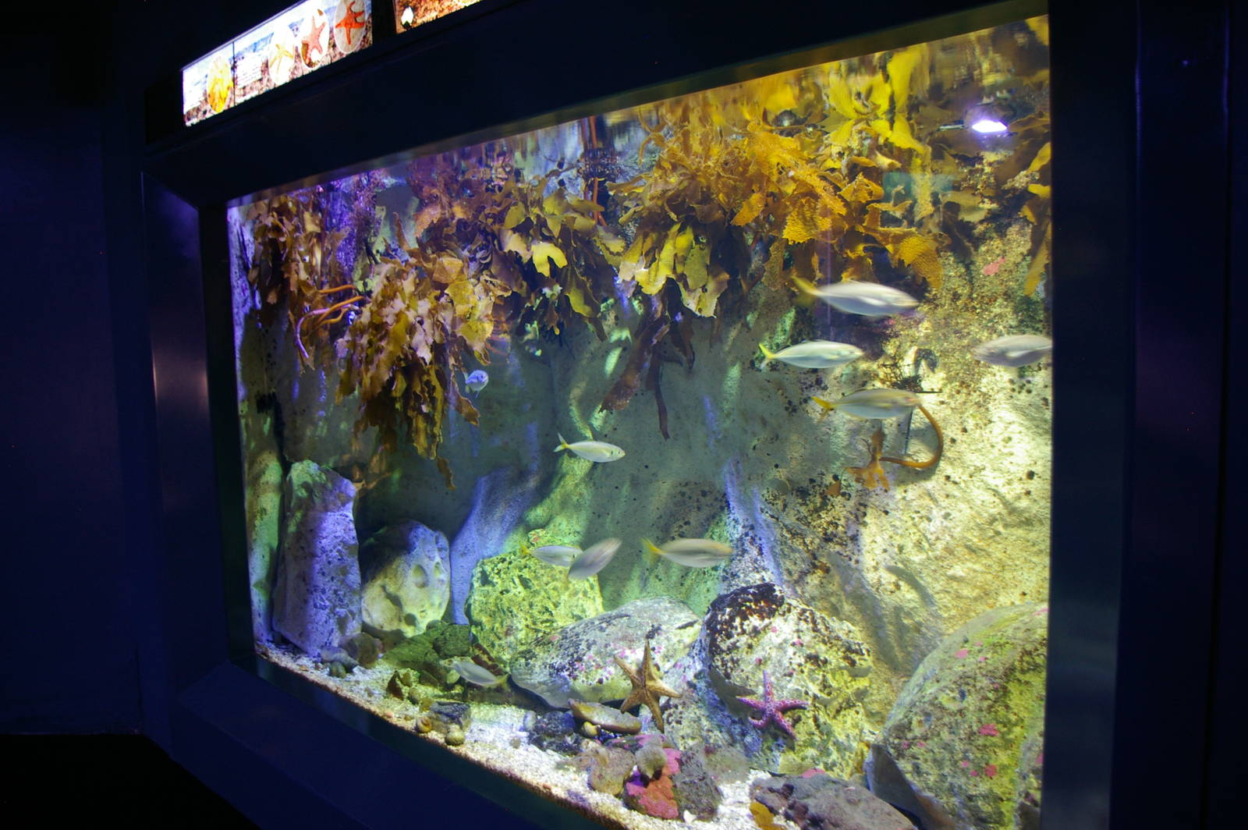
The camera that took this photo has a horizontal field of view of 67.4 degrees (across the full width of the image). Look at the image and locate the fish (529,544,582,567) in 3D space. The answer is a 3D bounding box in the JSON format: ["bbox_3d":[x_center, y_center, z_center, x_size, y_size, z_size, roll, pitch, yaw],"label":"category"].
[{"bbox_3d":[-0.194,0.406,2.720,0.195,0.060,0.030,1,6,28],"label":"fish"}]

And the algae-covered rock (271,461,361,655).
[{"bbox_3d":[-1.087,0.504,3.300,0.293,0.682,0.230,4,7,44],"label":"algae-covered rock"}]

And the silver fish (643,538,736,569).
[{"bbox_3d":[0.151,0.316,2.150,0.225,0.064,0.033,-6,2,28],"label":"silver fish"}]

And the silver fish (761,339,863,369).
[{"bbox_3d":[0.431,-0.139,2.150,0.245,0.067,0.033,0,5,28],"label":"silver fish"}]

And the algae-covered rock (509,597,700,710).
[{"bbox_3d":[-0.059,0.700,2.780,0.558,0.270,0.390,-1,5,-1],"label":"algae-covered rock"}]

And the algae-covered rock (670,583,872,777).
[{"bbox_3d":[0.386,0.689,2.480,0.516,0.447,0.438,0,5,9],"label":"algae-covered rock"}]

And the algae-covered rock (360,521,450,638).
[{"bbox_3d":[-0.799,0.599,3.420,0.313,0.402,0.297,-3,5,-14],"label":"algae-covered rock"}]

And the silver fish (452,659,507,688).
[{"bbox_3d":[-0.410,0.729,2.650,0.205,0.054,0.030,10,11,31],"label":"silver fish"}]

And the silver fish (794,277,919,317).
[{"bbox_3d":[0.437,-0.223,1.750,0.237,0.066,0.034,10,10,25],"label":"silver fish"}]

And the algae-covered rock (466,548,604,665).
[{"bbox_3d":[-0.296,0.651,3.150,0.456,0.377,0.388,-2,5,-6],"label":"algae-covered rock"}]

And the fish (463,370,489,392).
[{"bbox_3d":[-0.450,-0.104,2.850,0.033,0.062,0.190,-4,4,-30],"label":"fish"}]

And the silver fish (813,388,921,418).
[{"bbox_3d":[0.533,-0.026,2.050,0.238,0.063,0.033,-3,4,28],"label":"silver fish"}]

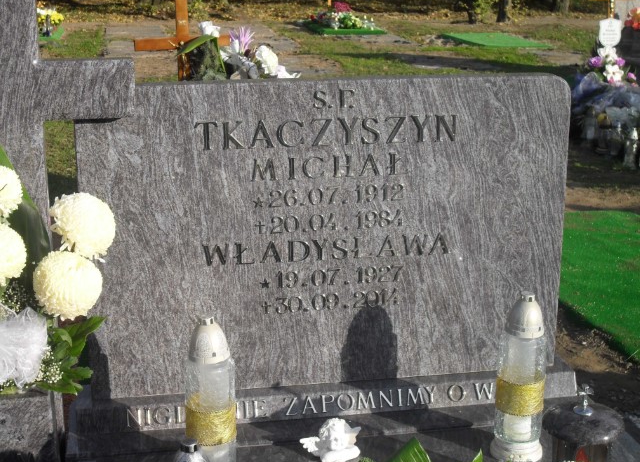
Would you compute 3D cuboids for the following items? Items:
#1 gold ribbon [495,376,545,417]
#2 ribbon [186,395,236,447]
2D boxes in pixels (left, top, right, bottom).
[{"bbox_3d":[0.415,0.330,2.180,0.097,0.069,0.097,0,16,0],"label":"gold ribbon"},{"bbox_3d":[-0.211,0.364,2.047,0.097,0.068,0.097,0,16,0],"label":"ribbon"}]

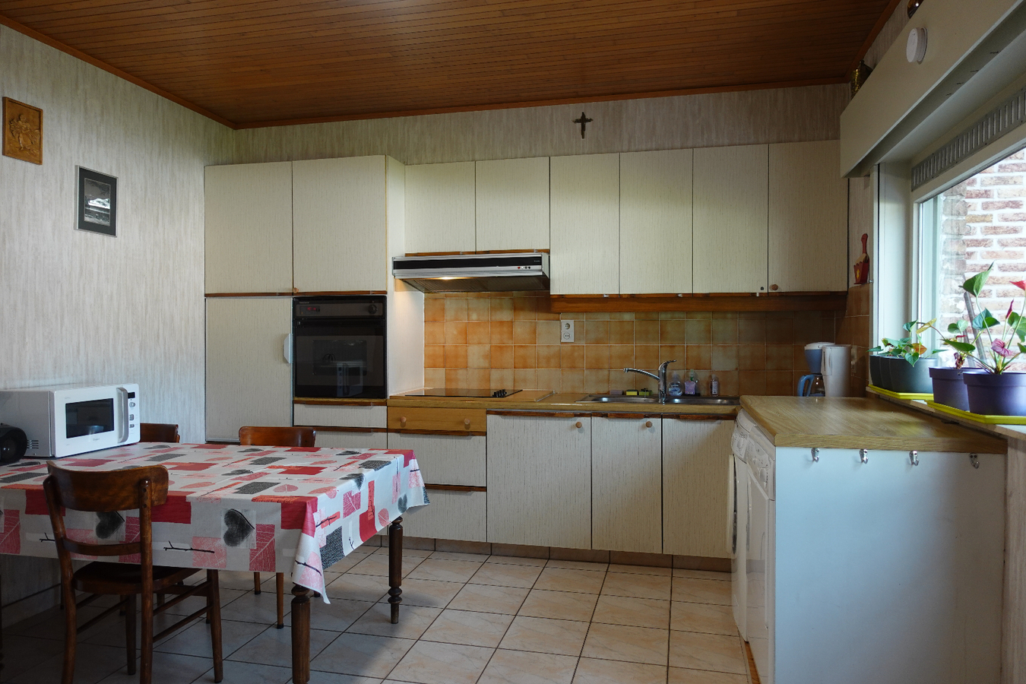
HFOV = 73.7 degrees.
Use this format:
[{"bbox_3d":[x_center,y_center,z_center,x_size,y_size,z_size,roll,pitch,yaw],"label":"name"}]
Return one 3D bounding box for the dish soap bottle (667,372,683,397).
[{"bbox_3d":[0.970,0.251,4.088,0.080,0.152,0.055,0,0,13],"label":"dish soap bottle"}]

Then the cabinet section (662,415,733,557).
[{"bbox_3d":[1.041,0.753,3.846,0.375,0.728,0.582,0,0,14],"label":"cabinet section"}]

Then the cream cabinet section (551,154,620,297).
[{"bbox_3d":[0.453,-0.680,4.126,0.408,0.814,0.306,0,0,14],"label":"cream cabinet section"}]

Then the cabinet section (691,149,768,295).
[{"bbox_3d":[1.241,-0.680,3.937,0.402,0.814,0.306,0,0,14],"label":"cabinet section"}]

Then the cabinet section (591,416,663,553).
[{"bbox_3d":[0.676,0.753,3.933,0.374,0.728,0.582,0,0,14],"label":"cabinet section"}]

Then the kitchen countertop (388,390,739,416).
[{"bbox_3d":[0.528,0.353,3.956,2.430,0.047,0.590,0,0,13],"label":"kitchen countertop"}]

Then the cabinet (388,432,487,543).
[{"bbox_3d":[-0.370,0.813,4.173,0.597,0.613,0.570,0,0,13],"label":"cabinet"}]

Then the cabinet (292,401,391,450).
[{"bbox_3d":[-0.958,0.735,4.313,0.607,0.765,0.570,0,0,13],"label":"cabinet"}]

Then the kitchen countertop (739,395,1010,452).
[{"bbox_3d":[1.286,0.302,2.741,0.634,0.040,1.437,0,0,13],"label":"kitchen countertop"}]

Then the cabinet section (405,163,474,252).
[{"bbox_3d":[-0.408,-0.817,4.332,0.454,0.542,0.306,0,0,14],"label":"cabinet section"}]

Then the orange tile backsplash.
[{"bbox_3d":[0.636,0.007,4.232,2.510,0.642,0.016,0,0,13],"label":"orange tile backsplash"}]

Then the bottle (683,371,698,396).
[{"bbox_3d":[1.063,0.244,4.071,0.072,0.150,0.052,0,0,13],"label":"bottle"}]

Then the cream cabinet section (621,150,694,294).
[{"bbox_3d":[0.849,-0.680,4.031,0.405,0.814,0.306,0,0,14],"label":"cream cabinet section"}]

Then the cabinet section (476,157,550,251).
[{"bbox_3d":[0.034,-0.817,4.226,0.455,0.542,0.306,0,0,14],"label":"cabinet section"}]

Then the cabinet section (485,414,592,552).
[{"bbox_3d":[0.209,0.753,4.046,0.587,0.728,0.582,0,0,14],"label":"cabinet section"}]

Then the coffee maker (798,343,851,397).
[{"bbox_3d":[1.628,0.166,3.596,0.270,0.328,0.165,0,0,28],"label":"coffee maker"}]

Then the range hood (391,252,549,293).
[{"bbox_3d":[-0.209,-0.405,4.163,0.898,0.193,0.523,0,0,13],"label":"range hood"}]

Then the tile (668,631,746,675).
[{"bbox_3d":[0.756,1.218,2.687,0.278,0.010,0.331,0,0,13],"label":"tile"}]

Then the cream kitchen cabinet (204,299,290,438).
[{"bbox_3d":[-1.547,0.169,4.451,0.603,0.897,0.570,0,0,13],"label":"cream kitchen cabinet"}]

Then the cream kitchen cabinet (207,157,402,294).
[{"bbox_3d":[-1.246,-0.683,4.380,1.220,0.797,0.580,0,0,13],"label":"cream kitchen cabinet"}]

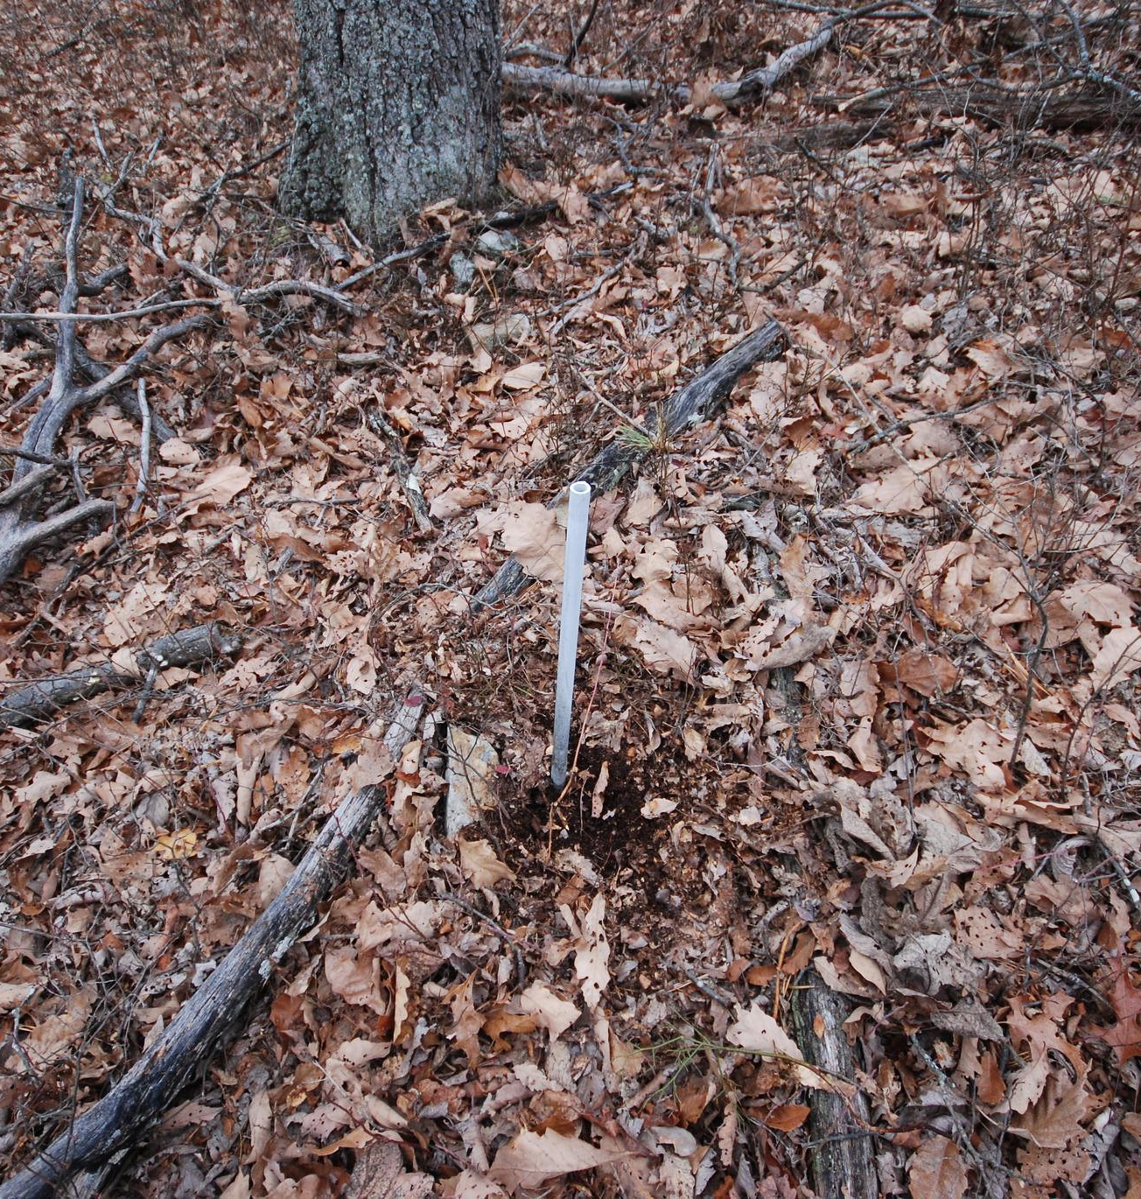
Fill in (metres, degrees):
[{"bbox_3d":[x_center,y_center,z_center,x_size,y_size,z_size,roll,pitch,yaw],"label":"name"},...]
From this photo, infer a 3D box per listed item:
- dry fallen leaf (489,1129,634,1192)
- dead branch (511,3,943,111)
[{"bbox_3d":[-0.013,0.679,0.905,0.170,0.030,0.068,-4,48,-8],"label":"dry fallen leaf"},{"bbox_3d":[0.836,-2.530,3.443,2.450,0.320,0.660,-13,50,-16],"label":"dead branch"}]

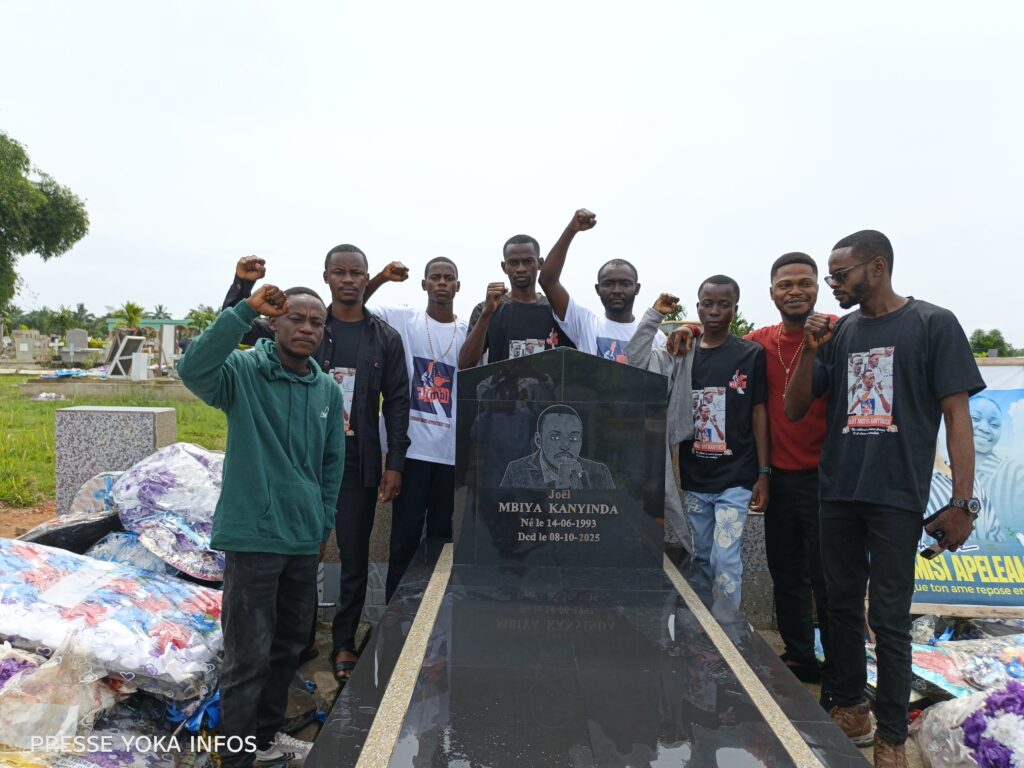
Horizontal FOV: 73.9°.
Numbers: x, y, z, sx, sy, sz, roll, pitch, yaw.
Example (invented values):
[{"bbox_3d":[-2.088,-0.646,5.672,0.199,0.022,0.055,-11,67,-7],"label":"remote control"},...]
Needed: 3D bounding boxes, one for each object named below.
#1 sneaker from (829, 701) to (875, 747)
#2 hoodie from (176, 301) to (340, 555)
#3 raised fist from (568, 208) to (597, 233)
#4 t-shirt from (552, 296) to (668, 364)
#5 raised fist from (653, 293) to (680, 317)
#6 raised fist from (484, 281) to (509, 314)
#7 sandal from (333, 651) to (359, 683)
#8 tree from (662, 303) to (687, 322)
[{"bbox_3d":[1.100,1.136,2.260,0.290,0.140,0.110,-1,4,-37],"label":"sneaker"},{"bbox_3d":[-0.829,0.142,2.270,0.560,0.830,0.400,0,3,-27],"label":"hoodie"},{"bbox_3d":[0.311,-0.721,3.000,0.110,0.105,0.095,0,3,-11],"label":"raised fist"},{"bbox_3d":[0.446,0.002,3.020,0.520,0.740,0.290,1,3,7],"label":"t-shirt"},{"bbox_3d":[0.640,-0.330,2.820,0.105,0.100,0.095,1,3,-3],"label":"raised fist"},{"bbox_3d":[-0.067,-0.371,2.950,0.095,0.120,0.095,1,3,-3],"label":"raised fist"},{"bbox_3d":[-0.685,1.118,2.780,0.105,0.090,0.270,0,3,-16],"label":"sandal"},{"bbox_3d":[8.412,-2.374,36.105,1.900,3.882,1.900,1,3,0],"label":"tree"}]

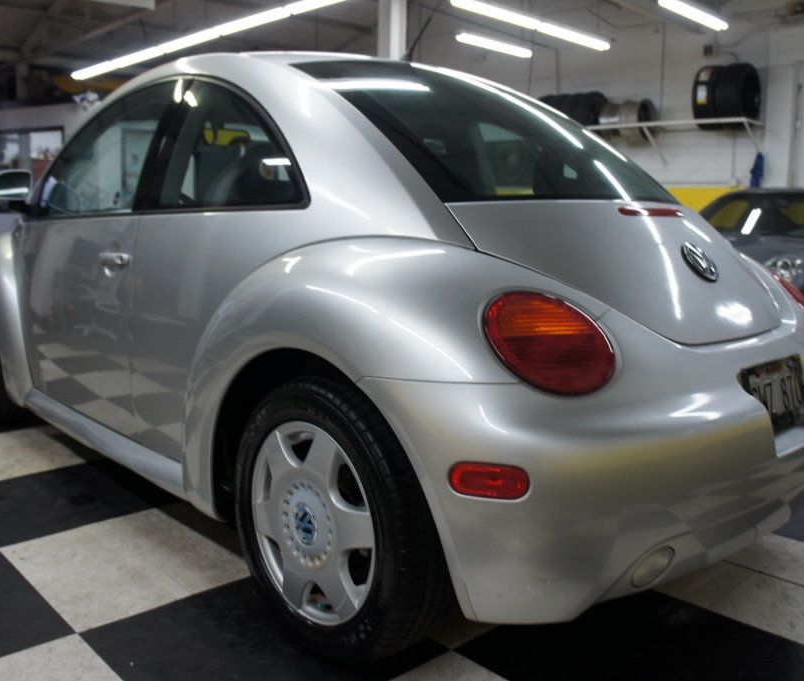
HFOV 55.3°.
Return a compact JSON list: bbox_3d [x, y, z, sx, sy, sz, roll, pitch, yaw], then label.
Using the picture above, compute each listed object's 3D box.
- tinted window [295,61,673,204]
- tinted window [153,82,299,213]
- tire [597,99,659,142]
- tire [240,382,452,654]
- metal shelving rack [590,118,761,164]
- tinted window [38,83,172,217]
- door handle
[{"bbox_3d":[0.294,-0.623,2.191,1.060,0.150,0.887,-8,42,-42],"label":"tinted window"},{"bbox_3d":[-0.455,-0.557,2.110,0.720,0.410,0.060,9,-8,42],"label":"tinted window"},{"bbox_3d":[2.932,-2.847,9.932,0.550,0.550,0.580,-8,13,-44],"label":"tire"},{"bbox_3d":[-0.138,0.377,1.699,0.210,0.625,0.625,-8,13,-42],"label":"tire"},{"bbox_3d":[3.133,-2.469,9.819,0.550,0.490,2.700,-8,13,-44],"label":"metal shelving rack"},{"bbox_3d":[-1.099,-0.669,2.786,0.060,0.430,0.950,20,-5,-40],"label":"tinted window"},{"bbox_3d":[-0.910,-0.250,2.411,0.060,0.055,0.230,-8,13,-42],"label":"door handle"}]

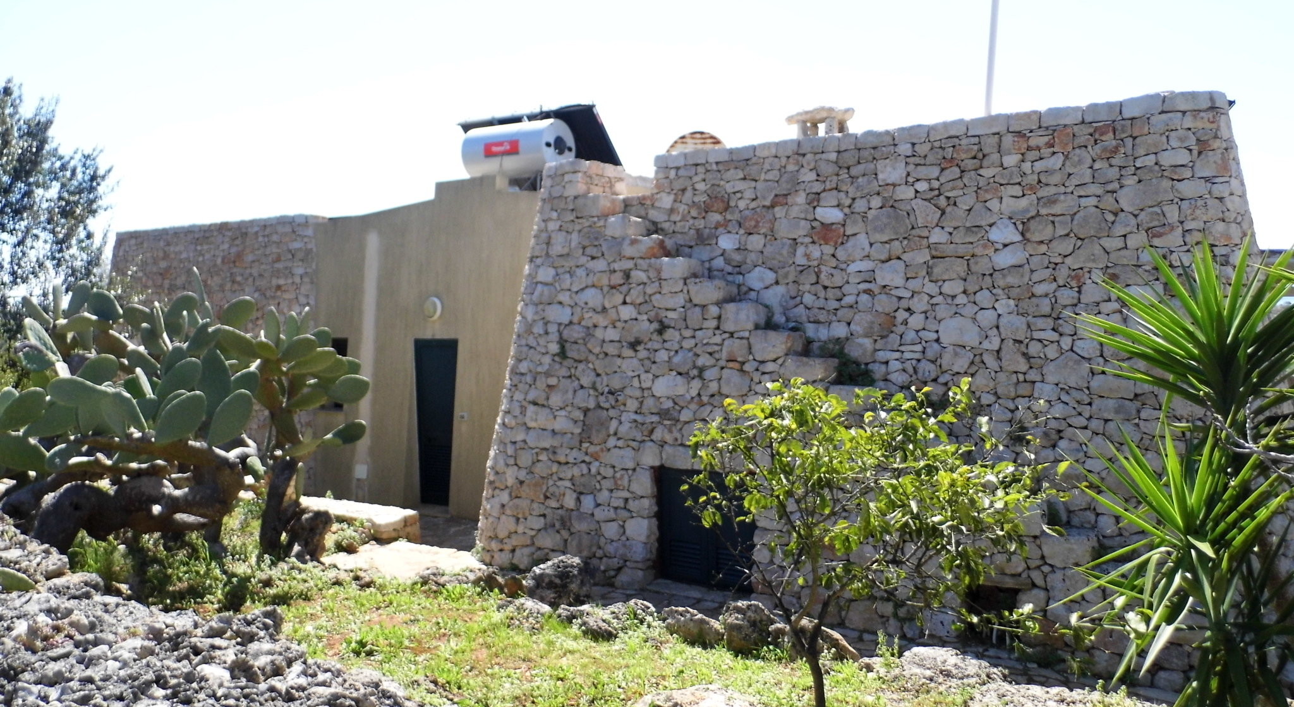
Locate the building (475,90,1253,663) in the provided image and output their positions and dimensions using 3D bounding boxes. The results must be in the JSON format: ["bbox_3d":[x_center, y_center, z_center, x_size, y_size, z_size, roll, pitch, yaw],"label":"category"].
[{"bbox_3d":[2.378,0.139,9.460,6.300,3.900,5.000,2,1,30],"label":"building"}]

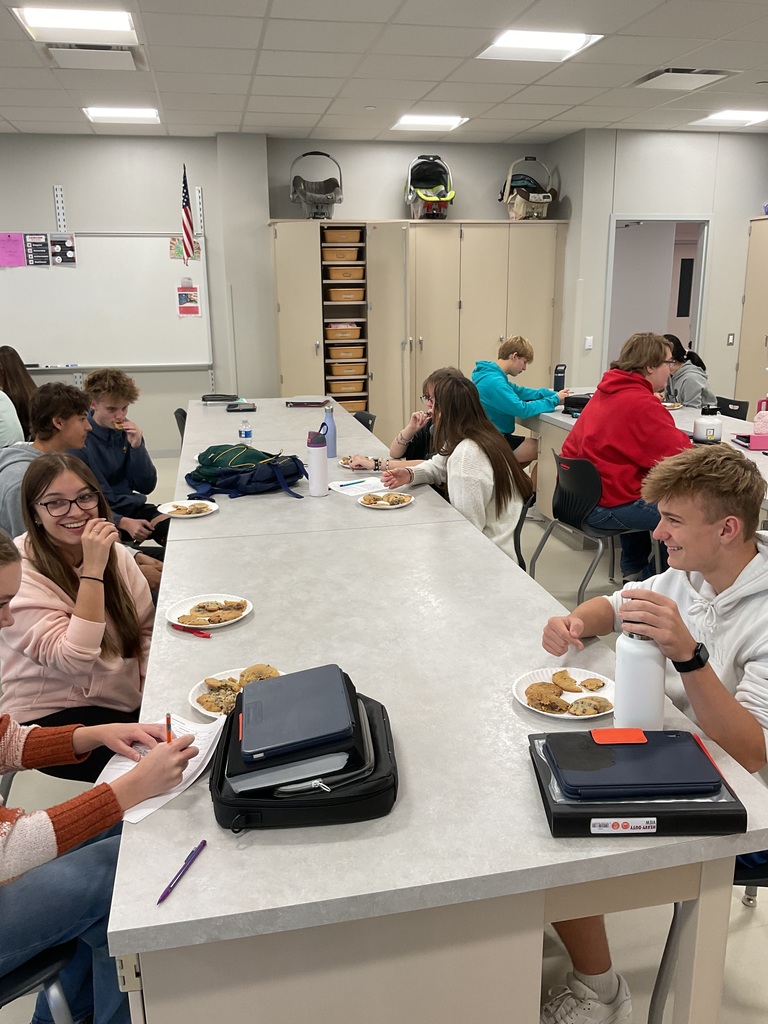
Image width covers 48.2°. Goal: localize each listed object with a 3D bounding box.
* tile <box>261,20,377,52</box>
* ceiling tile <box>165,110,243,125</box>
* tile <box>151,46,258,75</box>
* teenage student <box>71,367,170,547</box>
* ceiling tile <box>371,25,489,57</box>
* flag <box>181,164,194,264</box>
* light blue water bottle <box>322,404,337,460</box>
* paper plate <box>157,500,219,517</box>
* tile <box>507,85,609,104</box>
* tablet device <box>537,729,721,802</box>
[{"bbox_3d":[-0.344,-2.560,4.610,0.603,0.022,0.603,-3,15,-11],"label":"tile"},{"bbox_3d":[-1.417,-3.134,6.809,0.603,0.022,0.603,-3,15,-11],"label":"ceiling tile"},{"bbox_3d":[-1.060,-2.677,5.075,0.603,0.022,0.603,-3,15,-11],"label":"tile"},{"bbox_3d":[-1.056,0.005,3.738,0.730,1.260,0.490,6,16,22],"label":"teenage student"},{"bbox_3d":[0.259,-2.583,4.707,0.605,0.020,0.605,-4,15,-11],"label":"ceiling tile"},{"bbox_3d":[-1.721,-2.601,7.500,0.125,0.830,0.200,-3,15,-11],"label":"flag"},{"bbox_3d":[-0.260,-0.387,4.141,0.064,0.248,0.064,-3,15,-11],"label":"light blue water bottle"},{"bbox_3d":[-0.729,-0.006,3.202,0.228,0.022,0.228,-4,15,-11],"label":"paper plate"},{"bbox_3d":[1.213,-2.962,6.093,0.605,0.020,0.605,-4,15,-11],"label":"tile"},{"bbox_3d":[0.416,0.426,1.458,0.252,0.025,0.192,-1,9,-1],"label":"tablet device"}]

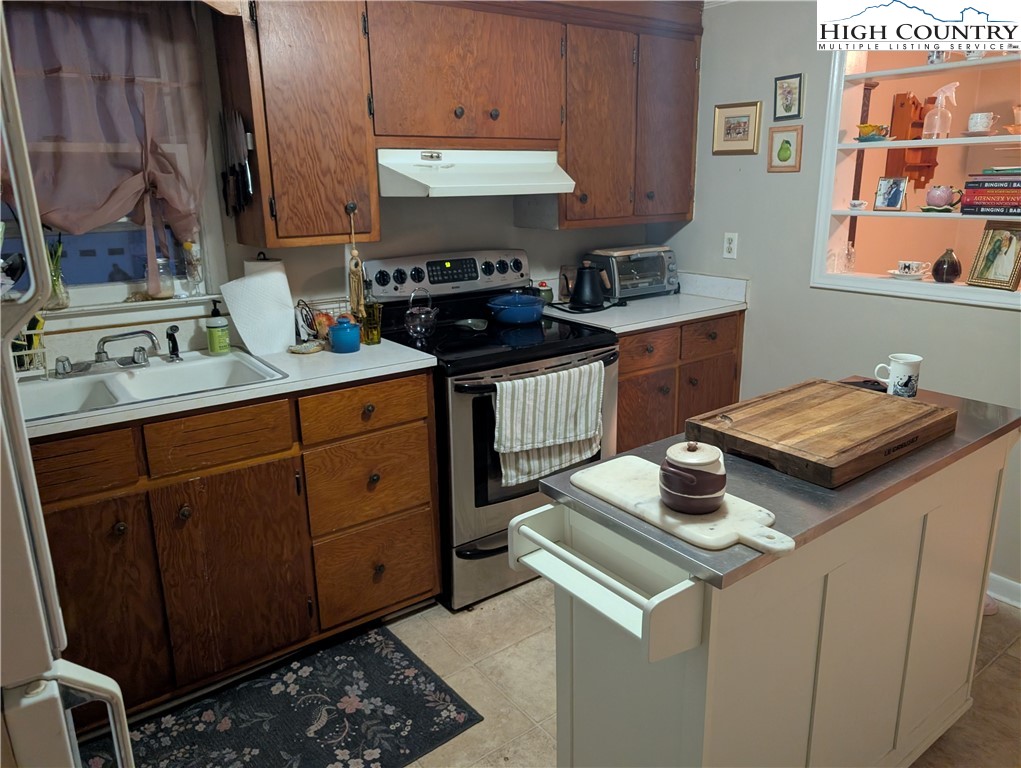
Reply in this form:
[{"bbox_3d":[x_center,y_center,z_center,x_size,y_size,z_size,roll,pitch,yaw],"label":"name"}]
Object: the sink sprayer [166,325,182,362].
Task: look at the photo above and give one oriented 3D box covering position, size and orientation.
[{"bbox_3d":[-1.071,-0.134,2.270,0.042,0.114,0.055,-16,21,-42],"label":"sink sprayer"}]

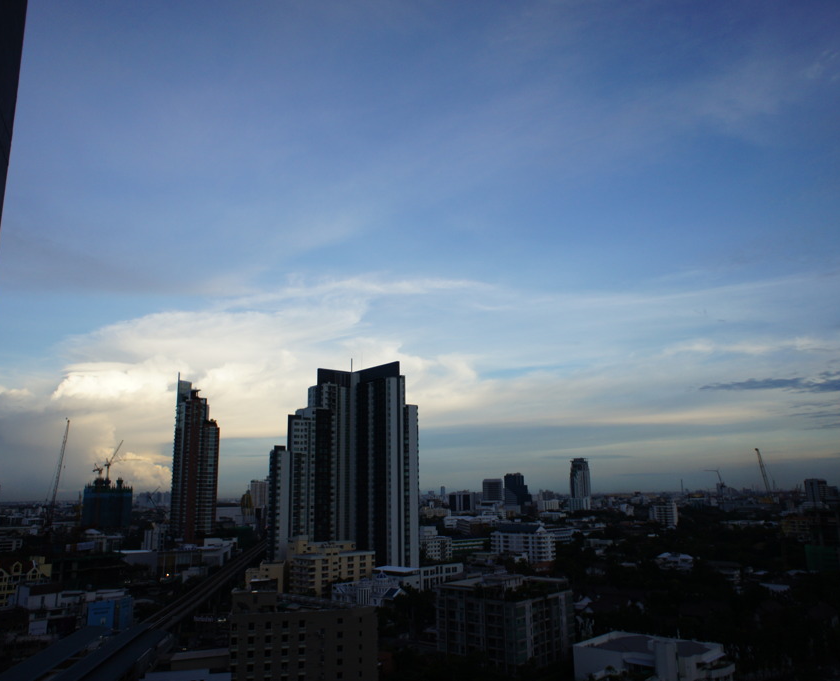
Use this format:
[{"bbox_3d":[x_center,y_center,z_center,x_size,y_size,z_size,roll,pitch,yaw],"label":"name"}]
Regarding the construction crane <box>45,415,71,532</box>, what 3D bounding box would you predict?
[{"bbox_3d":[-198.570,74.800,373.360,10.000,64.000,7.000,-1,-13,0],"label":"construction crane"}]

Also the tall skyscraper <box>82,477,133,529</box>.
[{"bbox_3d":[-349.550,190.520,762.430,42.000,71.190,30.000,2,-13,-15],"label":"tall skyscraper"}]

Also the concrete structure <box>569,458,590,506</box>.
[{"bbox_3d":[297.460,267.630,1271.250,30.000,97.000,28.000,-2,-13,5],"label":"concrete structure"}]

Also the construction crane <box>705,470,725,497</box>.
[{"bbox_3d":[623.620,302.250,1442.180,40.000,61.920,9.000,-6,-14,22],"label":"construction crane"}]

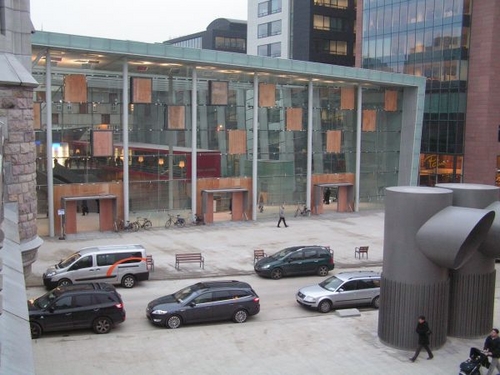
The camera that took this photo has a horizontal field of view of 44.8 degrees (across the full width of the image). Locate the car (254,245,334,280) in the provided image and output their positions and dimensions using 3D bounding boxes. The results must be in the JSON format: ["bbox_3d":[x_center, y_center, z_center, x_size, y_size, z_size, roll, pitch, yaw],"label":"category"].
[{"bbox_3d":[2.531,4.134,34.311,4.420,1.560,1.757,-1,6,-16],"label":"car"}]

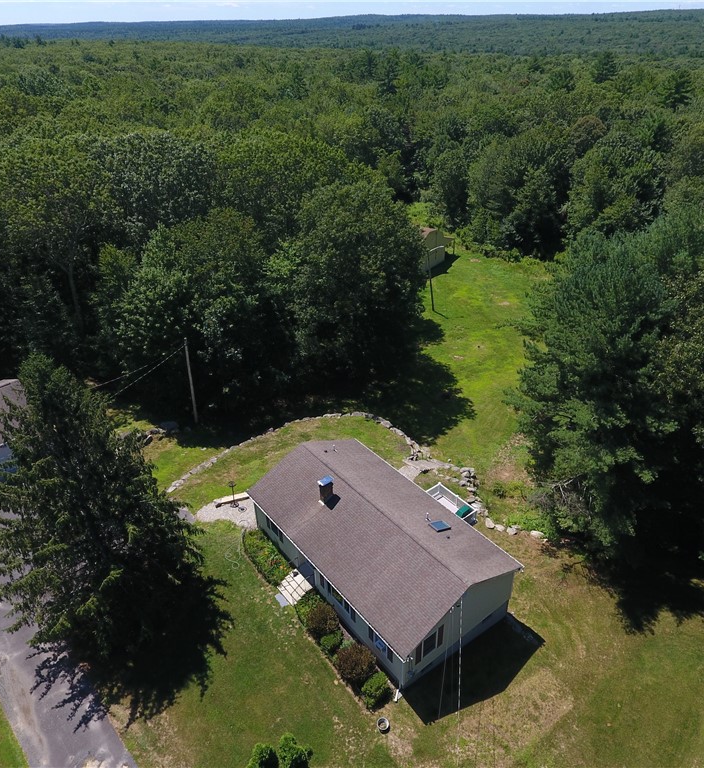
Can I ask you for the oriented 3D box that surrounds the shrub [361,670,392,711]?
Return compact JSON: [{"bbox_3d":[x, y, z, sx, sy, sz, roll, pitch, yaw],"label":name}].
[{"bbox_3d":[1.175,15.100,29.450,1.450,1.400,1.450,-1,31,1],"label":"shrub"}]

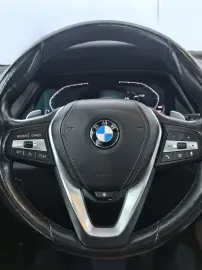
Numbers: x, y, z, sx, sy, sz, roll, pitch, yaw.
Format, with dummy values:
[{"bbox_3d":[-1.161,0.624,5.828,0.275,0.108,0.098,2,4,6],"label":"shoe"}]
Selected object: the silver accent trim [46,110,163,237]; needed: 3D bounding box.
[{"bbox_3d":[0.007,0.061,0.460,0.178,0.206,0.040,1,-5,0],"label":"silver accent trim"}]

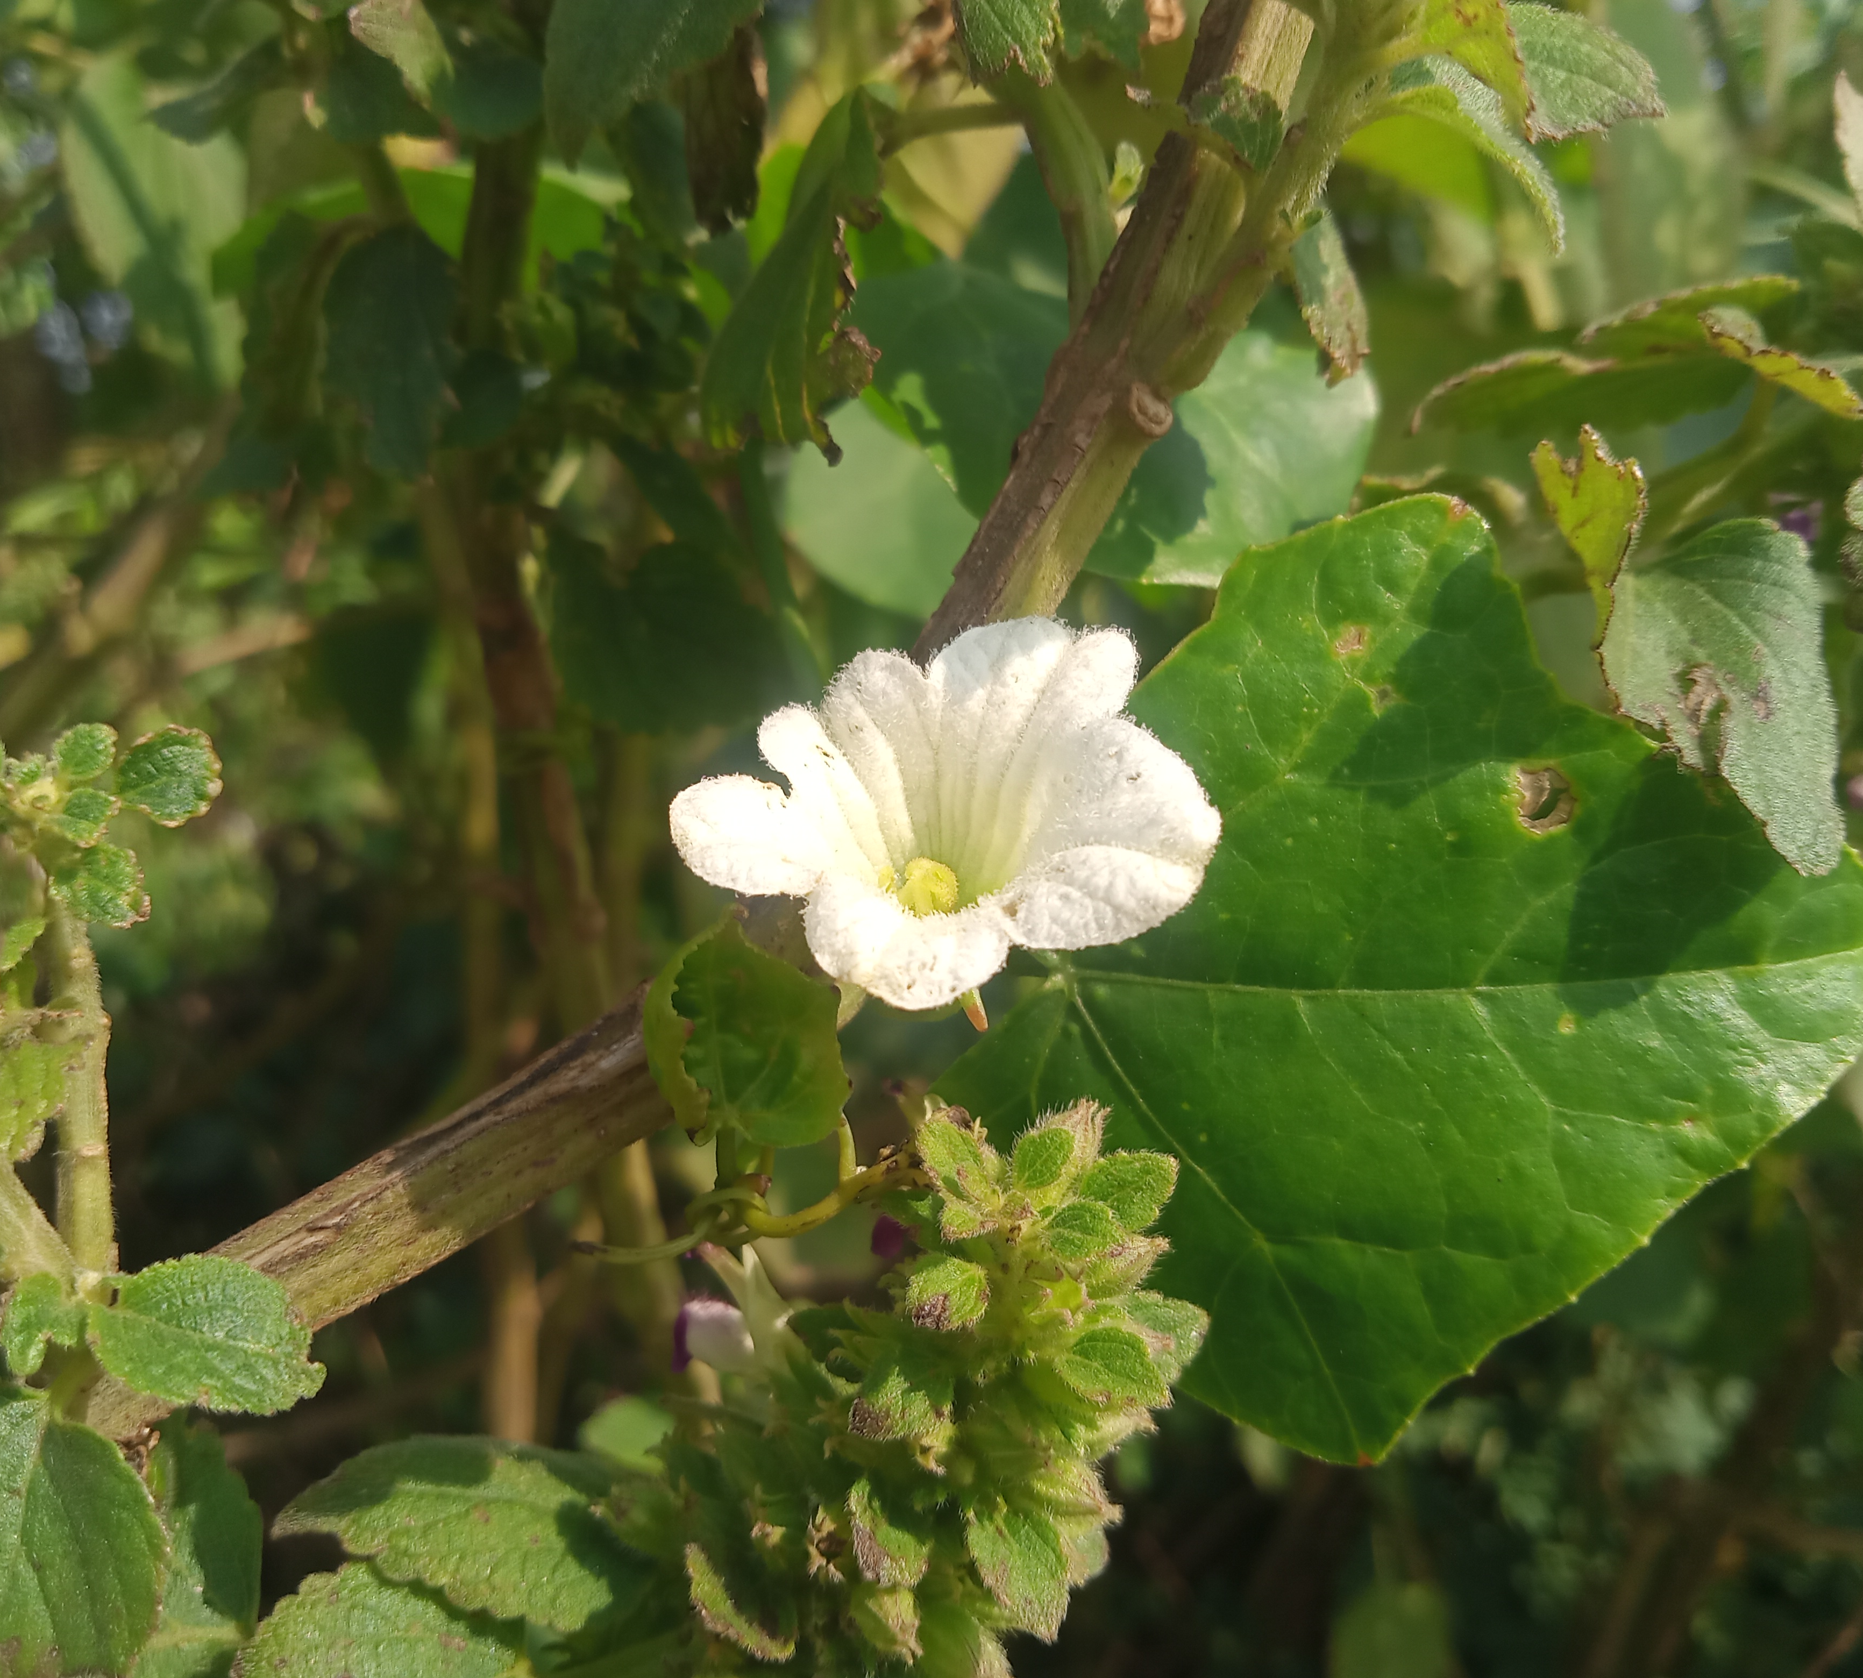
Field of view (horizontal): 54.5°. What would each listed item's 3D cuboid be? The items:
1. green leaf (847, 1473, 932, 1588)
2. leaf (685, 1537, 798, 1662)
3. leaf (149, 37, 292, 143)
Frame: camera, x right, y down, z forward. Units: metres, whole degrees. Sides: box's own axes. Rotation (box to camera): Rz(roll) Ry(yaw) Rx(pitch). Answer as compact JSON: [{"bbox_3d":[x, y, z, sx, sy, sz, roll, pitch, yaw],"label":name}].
[{"bbox_3d":[-0.004,0.071,0.186,0.006,0.011,0.005,-25,-21,10],"label":"green leaf"},{"bbox_3d":[-0.019,0.078,0.185,0.015,0.005,0.007,49,35,7],"label":"leaf"},{"bbox_3d":[-0.142,-0.148,0.360,0.029,0.016,0.014,-20,-22,-9],"label":"leaf"}]

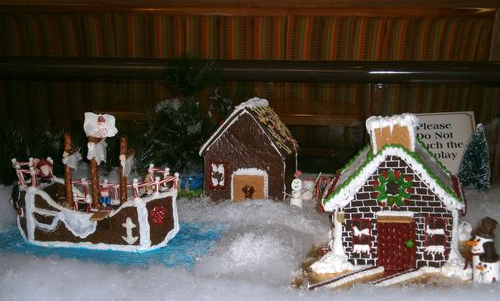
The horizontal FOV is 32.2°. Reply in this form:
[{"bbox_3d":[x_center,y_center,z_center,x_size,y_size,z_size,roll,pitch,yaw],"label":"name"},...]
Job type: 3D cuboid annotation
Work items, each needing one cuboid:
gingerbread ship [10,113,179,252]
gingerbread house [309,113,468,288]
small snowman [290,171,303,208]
[{"bbox_3d":[-0.297,0.049,1.636,0.330,0.234,0.150,1,8,9],"label":"gingerbread ship"},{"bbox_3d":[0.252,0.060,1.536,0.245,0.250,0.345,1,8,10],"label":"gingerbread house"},{"bbox_3d":[0.100,0.085,1.870,0.027,0.078,0.026,0,8,3],"label":"small snowman"}]

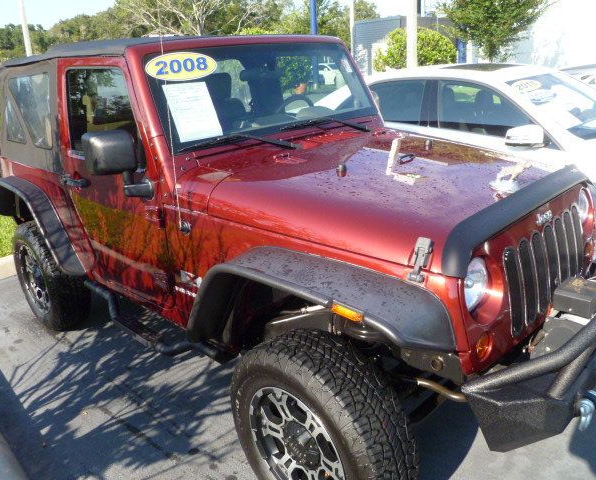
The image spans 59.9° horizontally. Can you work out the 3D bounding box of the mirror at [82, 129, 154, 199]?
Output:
[{"bbox_3d":[-0.740,-0.291,2.156,0.150,0.320,0.270,15,27,42],"label":"mirror"}]

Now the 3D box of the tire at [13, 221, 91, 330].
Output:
[{"bbox_3d":[-1.676,0.235,3.536,0.756,0.756,0.260,15,27,42],"label":"tire"}]

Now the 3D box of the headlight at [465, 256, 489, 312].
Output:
[{"bbox_3d":[0.527,0.128,1.616,0.100,0.184,0.184,15,27,42],"label":"headlight"}]

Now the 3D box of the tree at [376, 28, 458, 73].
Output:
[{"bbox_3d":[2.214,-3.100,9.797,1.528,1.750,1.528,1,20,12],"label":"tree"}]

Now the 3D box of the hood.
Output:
[{"bbox_3d":[0.476,-0.263,2.288,1.160,0.235,1.380,15,27,42],"label":"hood"}]

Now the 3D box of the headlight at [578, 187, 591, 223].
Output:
[{"bbox_3d":[1.248,-0.162,2.312,0.100,0.184,0.184,15,27,42],"label":"headlight"}]

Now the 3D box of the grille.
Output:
[{"bbox_3d":[0.926,0.098,1.972,0.090,0.380,0.740,15,27,42],"label":"grille"}]

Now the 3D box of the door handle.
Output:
[{"bbox_3d":[-1.187,-0.308,2.750,0.260,0.060,0.065,15,27,42],"label":"door handle"}]

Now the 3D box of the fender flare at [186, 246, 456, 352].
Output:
[{"bbox_3d":[0.004,0.272,1.835,1.050,0.425,0.315,15,27,42],"label":"fender flare"}]

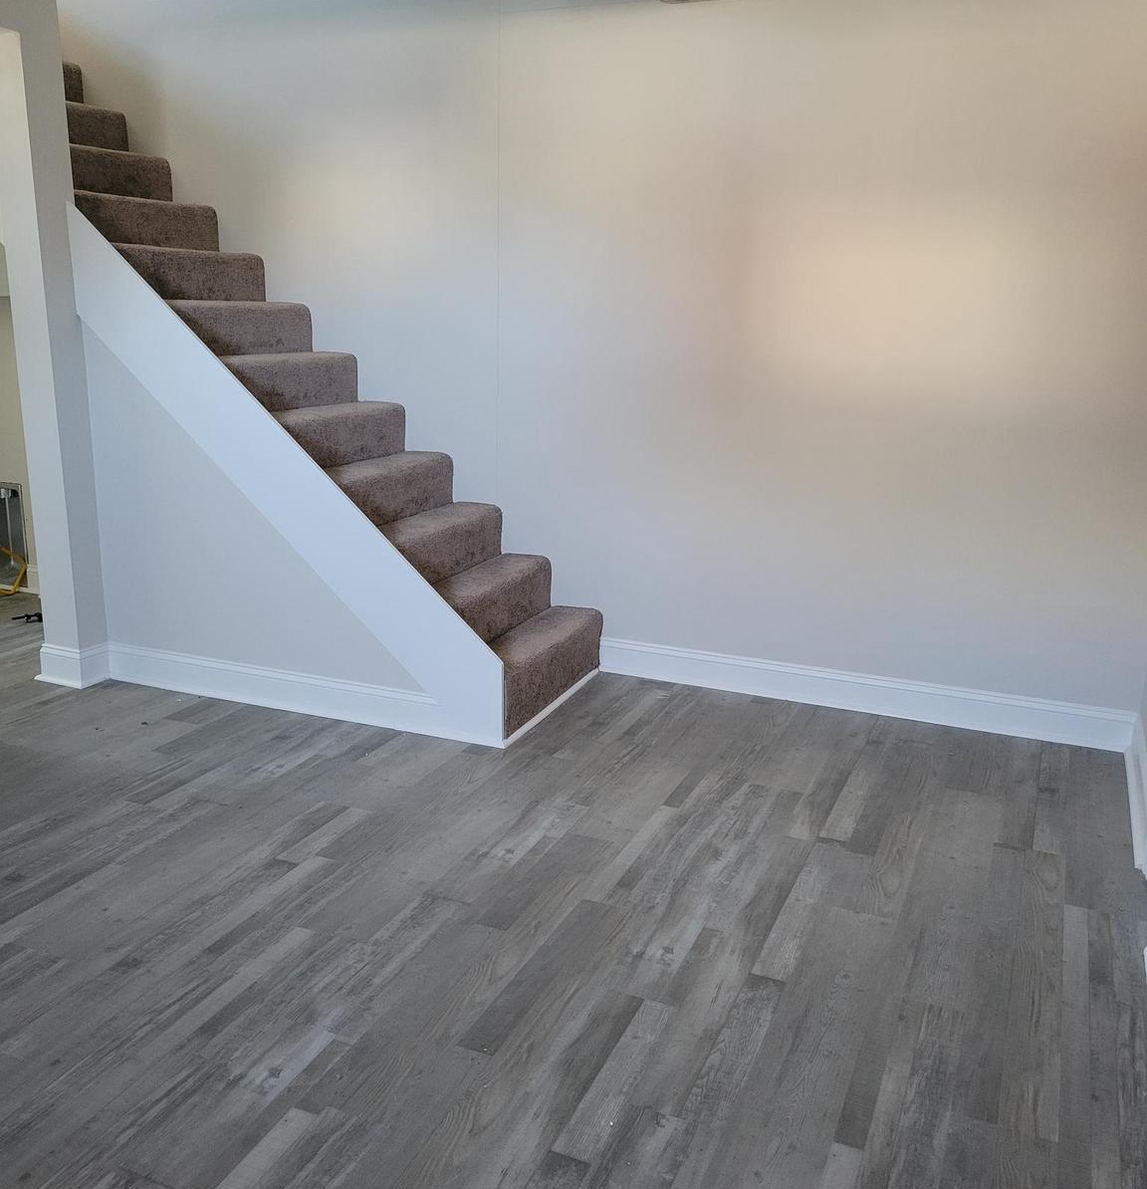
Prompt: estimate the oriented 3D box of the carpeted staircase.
[{"bbox_3d":[-1.241,-0.888,4.324,2.614,2.367,0.856,7,16,22],"label":"carpeted staircase"}]

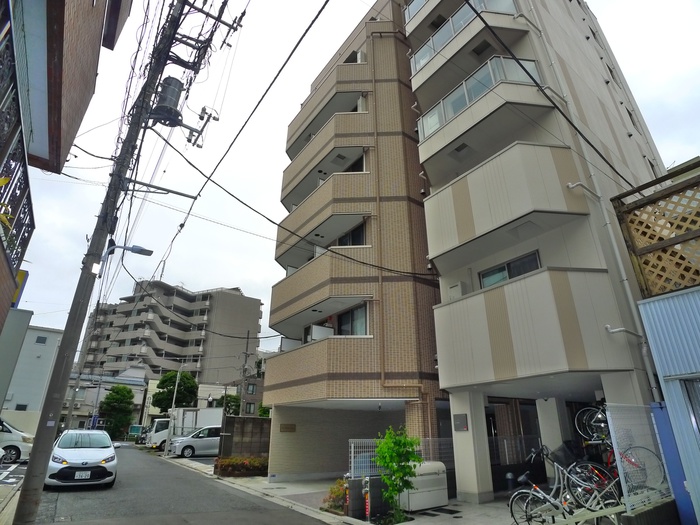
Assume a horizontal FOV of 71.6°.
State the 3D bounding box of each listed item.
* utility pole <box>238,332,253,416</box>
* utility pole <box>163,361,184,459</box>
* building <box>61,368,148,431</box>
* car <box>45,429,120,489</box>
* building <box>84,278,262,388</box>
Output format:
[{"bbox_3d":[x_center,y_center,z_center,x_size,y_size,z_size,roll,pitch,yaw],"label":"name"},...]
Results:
[{"bbox_3d":[-8.751,10.518,40.284,0.900,9.800,0.500,11,-23,-25],"label":"utility pole"},{"bbox_3d":[-9.716,8.053,26.875,0.400,5.000,0.300,11,-23,-25],"label":"utility pole"},{"bbox_3d":[-23.255,13.585,45.783,7.500,7.200,6.000,12,-24,-29],"label":"building"},{"bbox_3d":[-7.720,5.620,13.900,1.700,1.490,4.050,12,-23,-28],"label":"car"},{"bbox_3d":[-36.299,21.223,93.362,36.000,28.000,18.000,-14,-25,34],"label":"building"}]

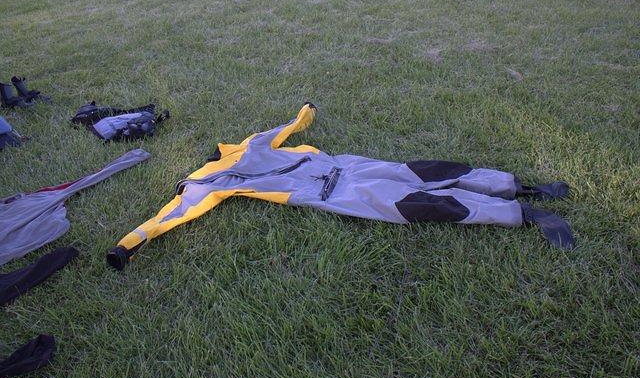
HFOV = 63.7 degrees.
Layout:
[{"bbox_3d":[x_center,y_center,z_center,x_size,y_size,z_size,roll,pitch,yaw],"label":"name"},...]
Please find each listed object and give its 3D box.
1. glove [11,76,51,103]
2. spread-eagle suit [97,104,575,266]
[{"bbox_3d":[-1.905,-0.655,3.391,0.250,0.170,0.100,6,30,10],"label":"glove"},{"bbox_3d":[0.227,-0.104,2.449,1.804,0.150,1.627,3,30,5],"label":"spread-eagle suit"}]

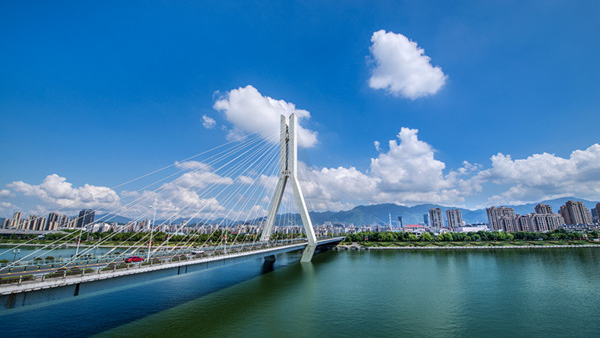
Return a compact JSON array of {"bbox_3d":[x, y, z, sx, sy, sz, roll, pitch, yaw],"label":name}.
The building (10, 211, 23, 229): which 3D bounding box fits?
[{"bbox_3d":[-1229.520,231.680,1013.330,22.000,88.700,18.000,0,-15,0],"label":"building"}]

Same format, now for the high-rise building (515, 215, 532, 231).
[{"bbox_3d":[622.390,156.260,649.070,23.000,50.950,15.000,2,-15,-6],"label":"high-rise building"}]

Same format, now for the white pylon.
[{"bbox_3d":[-8.180,10.600,180.340,41.140,112.620,7.500,-5,-16,20],"label":"white pylon"}]

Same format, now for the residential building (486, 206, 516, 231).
[{"bbox_3d":[615.330,157.210,712.380,68.000,81.040,18.000,2,-15,-6],"label":"residential building"}]

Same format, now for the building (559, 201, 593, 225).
[{"bbox_3d":[767.460,136.600,648.510,39.000,88.730,24.000,2,-15,-6],"label":"building"}]

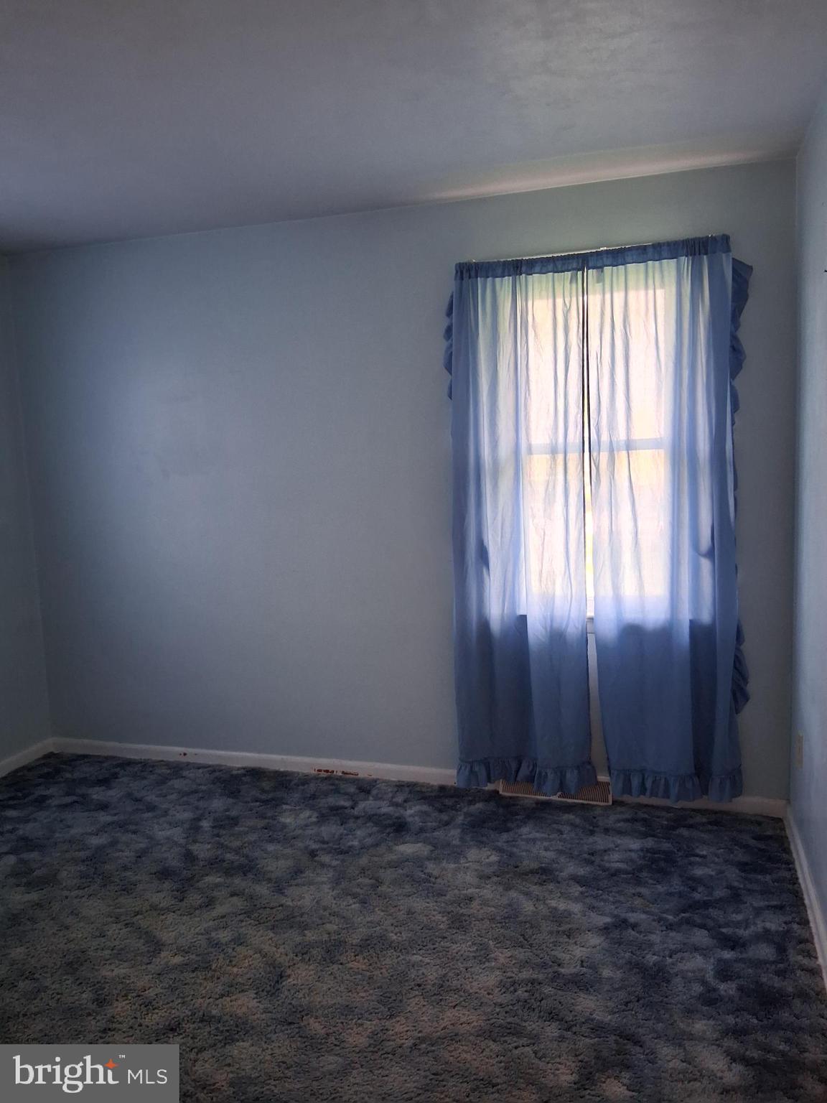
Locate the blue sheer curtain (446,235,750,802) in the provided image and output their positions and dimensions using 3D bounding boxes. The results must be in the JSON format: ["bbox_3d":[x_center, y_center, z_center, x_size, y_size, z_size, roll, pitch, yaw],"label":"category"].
[{"bbox_3d":[0.693,-0.061,3.225,1.145,2.152,0.100,0,8,18],"label":"blue sheer curtain"}]

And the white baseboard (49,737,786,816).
[{"bbox_3d":[-0.211,0.989,3.712,3.452,0.072,0.017,0,8,18],"label":"white baseboard"}]

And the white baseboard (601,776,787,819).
[{"bbox_3d":[1.101,0.993,3.290,0.697,0.072,0.017,0,8,18],"label":"white baseboard"}]

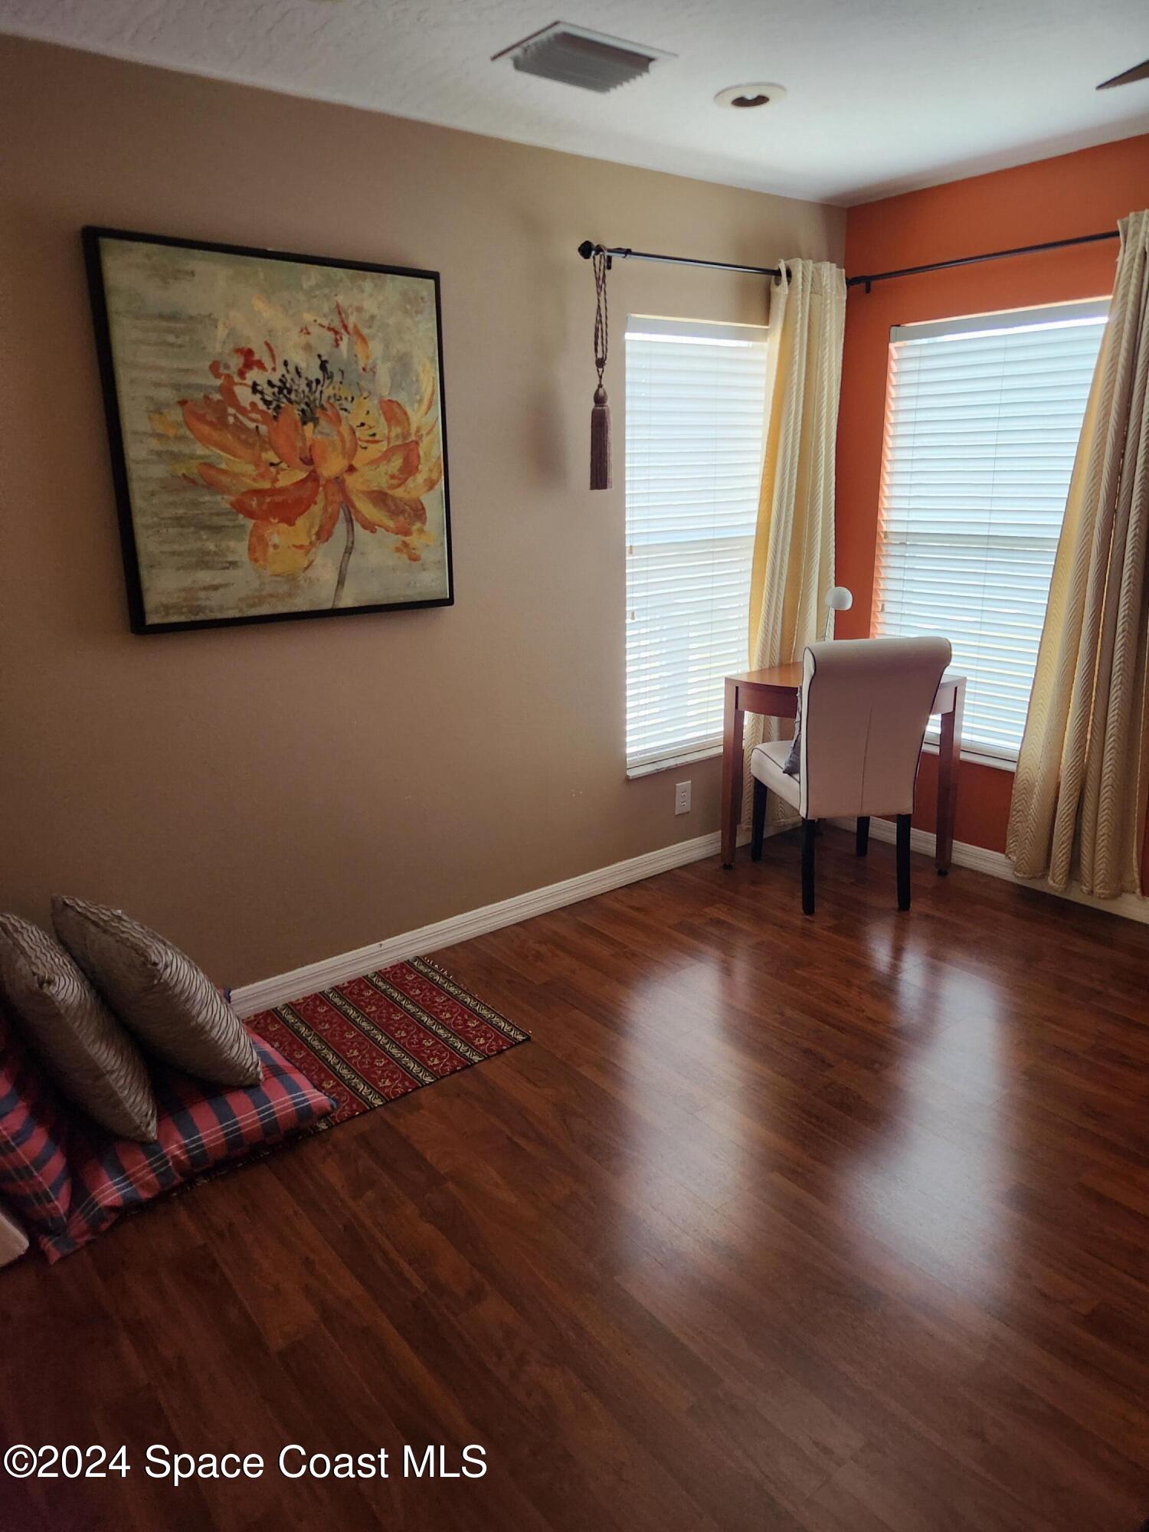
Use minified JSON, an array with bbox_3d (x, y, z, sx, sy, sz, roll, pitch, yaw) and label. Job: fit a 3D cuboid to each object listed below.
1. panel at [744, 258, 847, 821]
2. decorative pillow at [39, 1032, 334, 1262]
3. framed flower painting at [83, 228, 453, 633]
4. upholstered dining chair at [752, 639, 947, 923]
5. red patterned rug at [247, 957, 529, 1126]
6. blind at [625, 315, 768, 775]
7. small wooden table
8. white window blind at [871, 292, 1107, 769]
[{"bbox_3d":[0.846,-0.788,3.937,0.490,2.110,0.130,-14,21,-36],"label":"panel"},{"bbox_3d":[-1.032,0.803,2.515,0.660,0.140,0.660,-14,21,-36],"label":"decorative pillow"},{"bbox_3d":[-0.746,-0.858,2.707,0.920,0.920,0.045,-14,21,-36],"label":"framed flower painting"},{"bbox_3d":[0.960,-0.017,3.671,0.500,0.990,0.650,-2,17,-4],"label":"upholstered dining chair"},{"bbox_3d":[-0.768,0.800,2.755,1.160,0.010,0.640,-14,21,-36],"label":"red patterned rug"},{"bbox_3d":[0.536,-0.824,3.814,0.880,1.550,0.060,-14,21,-36],"label":"blind"},{"bbox_3d":[1.022,0.003,3.994,0.890,0.766,0.630,1,17,7],"label":"small wooden table"},{"bbox_3d":[1.495,-0.807,3.697,0.060,1.550,0.900,-14,21,-36],"label":"white window blind"}]

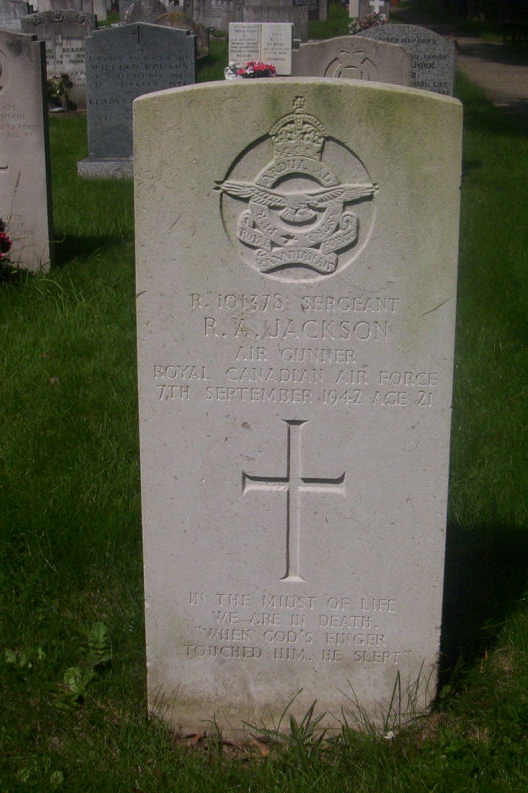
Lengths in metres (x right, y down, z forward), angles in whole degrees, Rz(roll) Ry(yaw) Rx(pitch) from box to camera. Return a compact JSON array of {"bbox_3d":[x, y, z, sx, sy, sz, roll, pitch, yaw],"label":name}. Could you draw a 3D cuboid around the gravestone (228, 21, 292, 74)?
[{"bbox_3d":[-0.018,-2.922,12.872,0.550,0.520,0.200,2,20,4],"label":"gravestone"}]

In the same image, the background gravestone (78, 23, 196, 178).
[{"bbox_3d":[-0.633,-1.595,8.132,0.685,0.810,0.280,2,20,4],"label":"background gravestone"}]

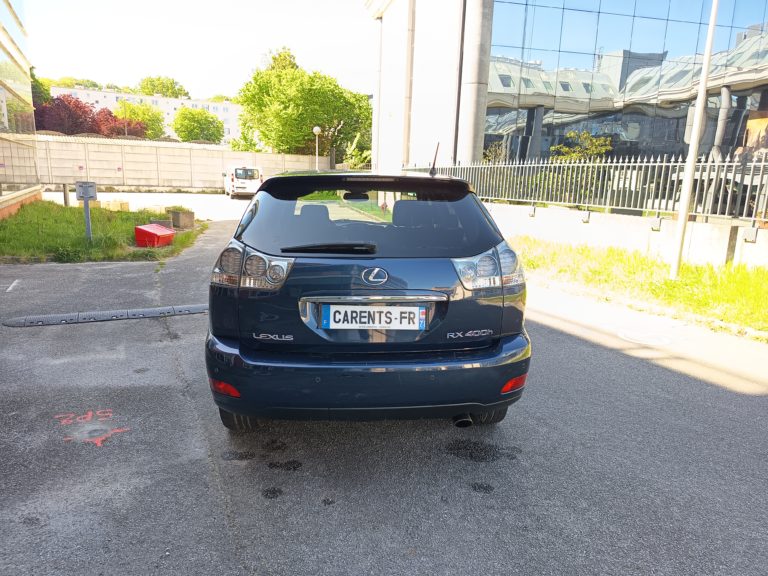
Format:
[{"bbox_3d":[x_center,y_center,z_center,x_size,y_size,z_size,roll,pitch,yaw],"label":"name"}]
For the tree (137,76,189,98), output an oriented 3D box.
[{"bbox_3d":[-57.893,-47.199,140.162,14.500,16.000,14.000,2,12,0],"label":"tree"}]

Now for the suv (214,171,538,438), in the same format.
[{"bbox_3d":[-0.222,-0.178,4.735,1.845,1.690,4.755,1,12,-5],"label":"suv"}]

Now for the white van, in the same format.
[{"bbox_3d":[-9.177,-6.833,34.918,1.930,1.960,4.800,-3,12,-21],"label":"white van"}]

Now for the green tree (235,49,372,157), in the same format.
[{"bbox_3d":[-6.936,-14.626,47.524,13.000,12.296,12.000,2,12,0],"label":"green tree"}]

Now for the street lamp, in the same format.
[{"bbox_3d":[-3.574,-6.411,28.285,0.430,4.167,0.430,2,12,0],"label":"street lamp"}]

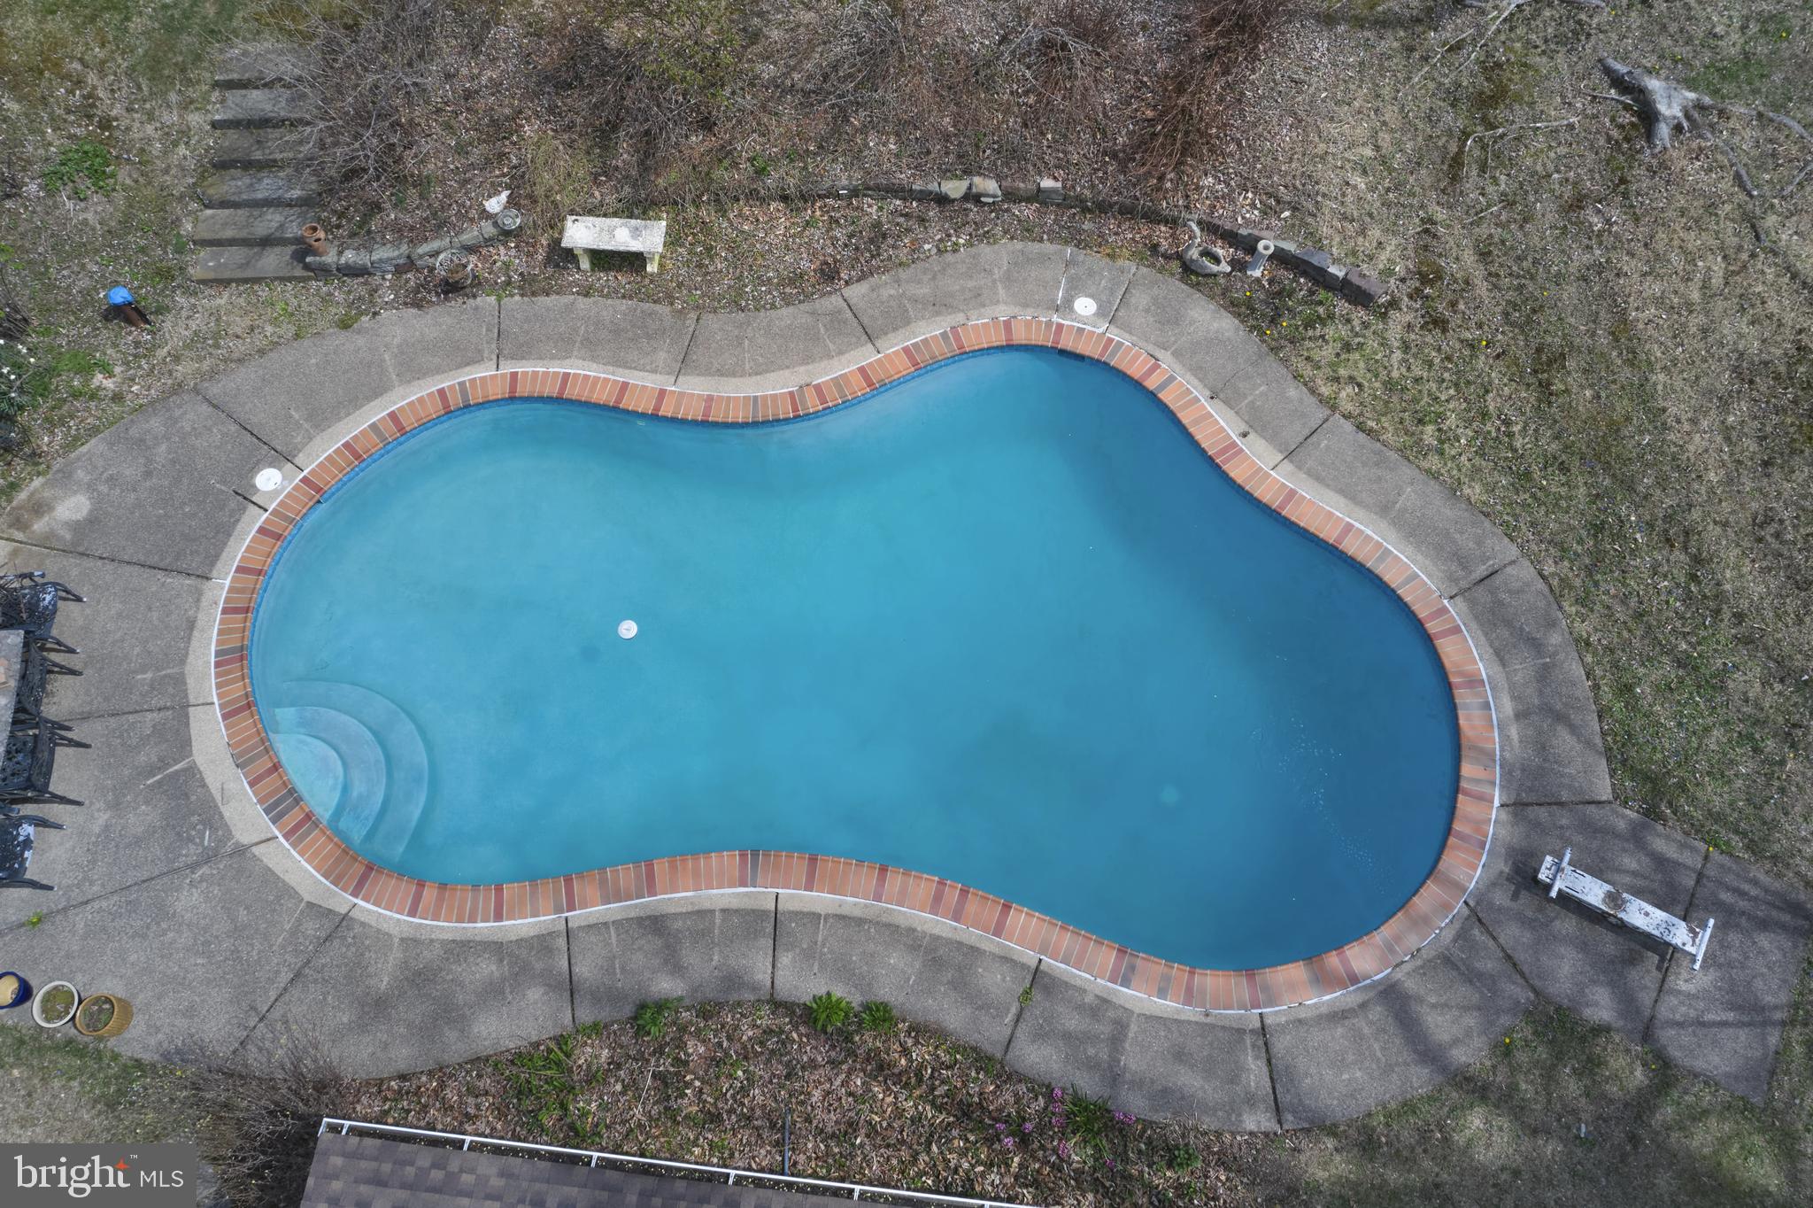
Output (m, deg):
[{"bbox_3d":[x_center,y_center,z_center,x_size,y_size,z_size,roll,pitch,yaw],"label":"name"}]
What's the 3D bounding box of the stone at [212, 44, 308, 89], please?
[{"bbox_3d":[-6.939,-5.861,15.434,1.120,0.144,0.480,0,65,1],"label":"stone"}]

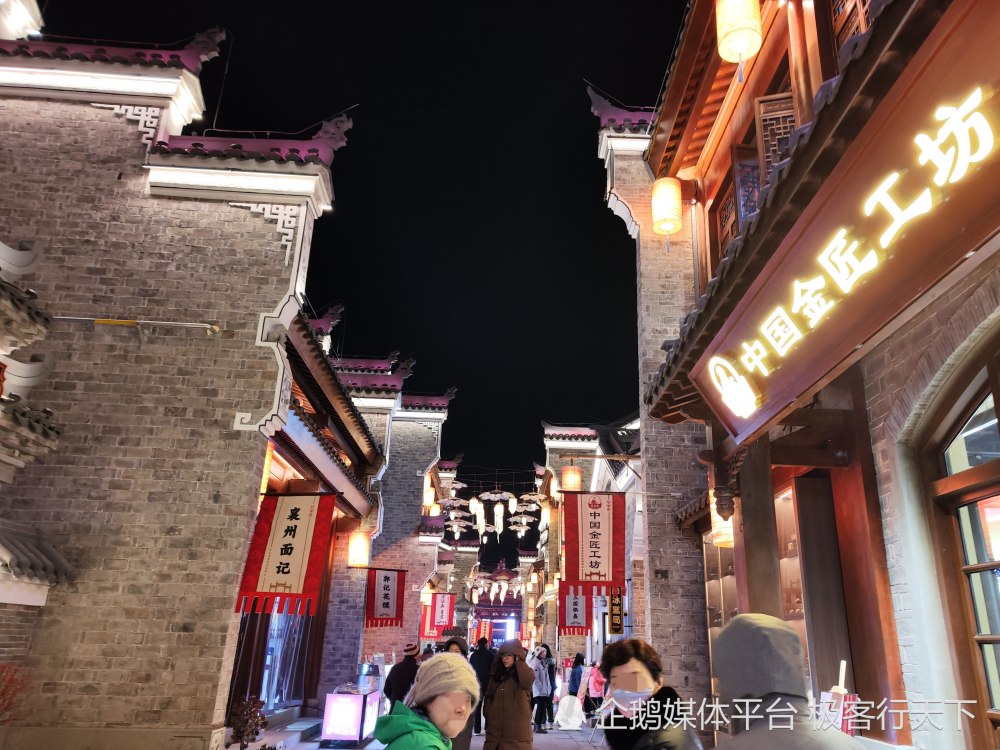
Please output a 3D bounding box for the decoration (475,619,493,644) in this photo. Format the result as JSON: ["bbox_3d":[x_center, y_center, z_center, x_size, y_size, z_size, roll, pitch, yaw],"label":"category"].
[{"bbox_3d":[-0.722,12.564,33.739,0.714,1.115,0.040,4,-22,1],"label":"decoration"}]

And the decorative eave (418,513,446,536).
[{"bbox_3d":[-2.497,5.531,25.650,1.030,0.820,0.800,3,-20,0],"label":"decorative eave"}]

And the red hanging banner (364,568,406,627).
[{"bbox_3d":[-2.550,4.995,15.494,0.840,1.200,0.050,3,-20,0],"label":"red hanging banner"}]

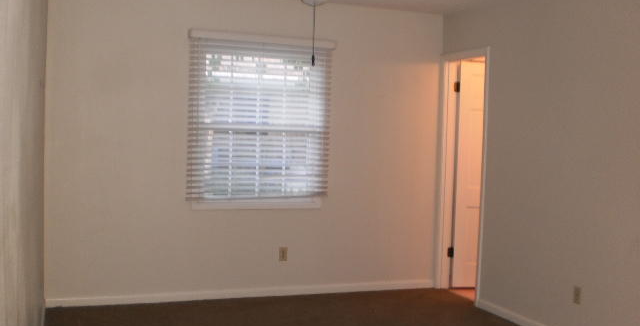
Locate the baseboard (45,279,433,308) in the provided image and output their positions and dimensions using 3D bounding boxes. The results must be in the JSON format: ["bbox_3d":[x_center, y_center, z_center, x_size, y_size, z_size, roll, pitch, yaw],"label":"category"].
[{"bbox_3d":[-0.509,1.074,5.477,3.249,0.072,0.016,1,3,-18],"label":"baseboard"}]

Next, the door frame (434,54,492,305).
[{"bbox_3d":[1.219,0.109,5.649,0.120,2.080,0.710,1,3,-21],"label":"door frame"}]

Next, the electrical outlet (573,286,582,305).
[{"bbox_3d":[1.675,0.864,4.338,0.010,0.118,0.072,1,3,-21],"label":"electrical outlet"}]

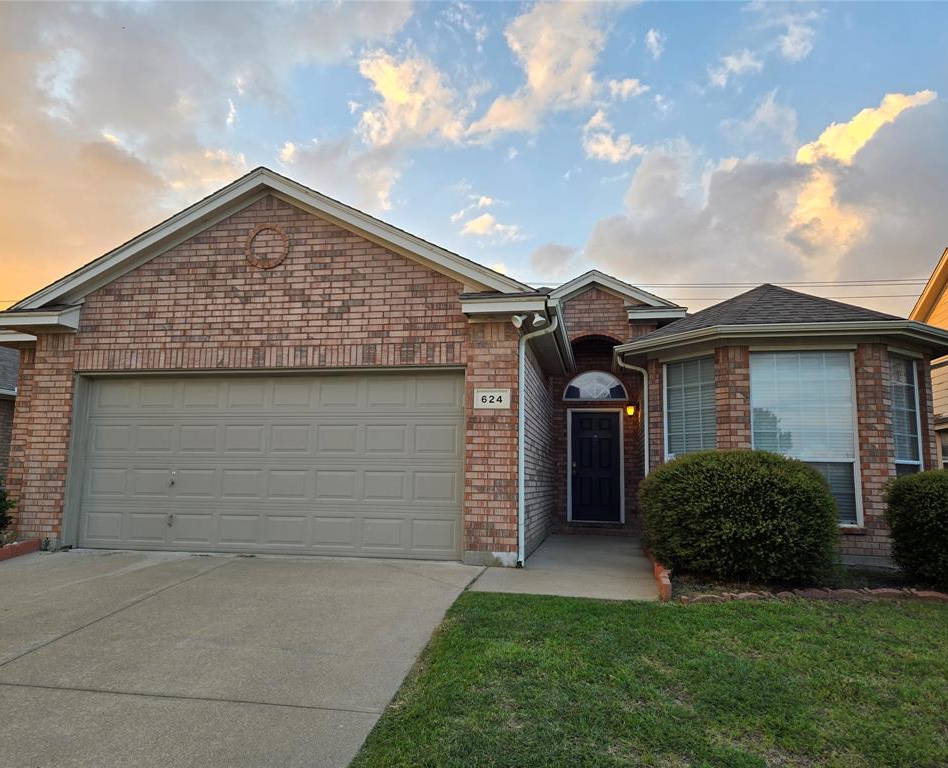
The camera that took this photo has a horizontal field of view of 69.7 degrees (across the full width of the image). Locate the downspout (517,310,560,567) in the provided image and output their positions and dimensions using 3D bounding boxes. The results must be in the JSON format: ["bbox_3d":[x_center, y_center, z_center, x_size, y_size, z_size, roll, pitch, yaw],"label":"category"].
[{"bbox_3d":[0.688,0.599,7.294,0.436,2.671,0.260,-1,-8,11],"label":"downspout"}]

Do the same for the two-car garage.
[{"bbox_3d":[-2.489,0.931,8.100,4.880,2.130,0.100,-1,-8,11],"label":"two-car garage"}]

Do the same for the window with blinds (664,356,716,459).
[{"bbox_3d":[2.892,0.724,8.976,0.120,2.120,0.900,6,-10,-34],"label":"window with blinds"}]

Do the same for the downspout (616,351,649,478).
[{"bbox_3d":[2.236,0.937,9.464,0.399,2.702,0.200,-1,-8,11],"label":"downspout"}]

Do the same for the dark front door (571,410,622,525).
[{"bbox_3d":[2.281,1.524,12.676,0.970,2.070,0.100,-1,-8,11],"label":"dark front door"}]

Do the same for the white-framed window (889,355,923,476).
[{"bbox_3d":[5.465,0.705,8.599,0.920,2.120,0.120,6,-10,-34],"label":"white-framed window"}]

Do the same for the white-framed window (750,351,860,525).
[{"bbox_3d":[4.060,0.652,8.327,1.220,2.130,0.120,-1,-8,11],"label":"white-framed window"}]

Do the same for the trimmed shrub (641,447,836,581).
[{"bbox_3d":[2.764,1.355,7.237,1.920,1.280,1.700,-1,-8,11],"label":"trimmed shrub"}]

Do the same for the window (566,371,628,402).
[{"bbox_3d":[2.305,0.029,12.849,1.220,0.580,0.100,-1,-8,11],"label":"window"}]

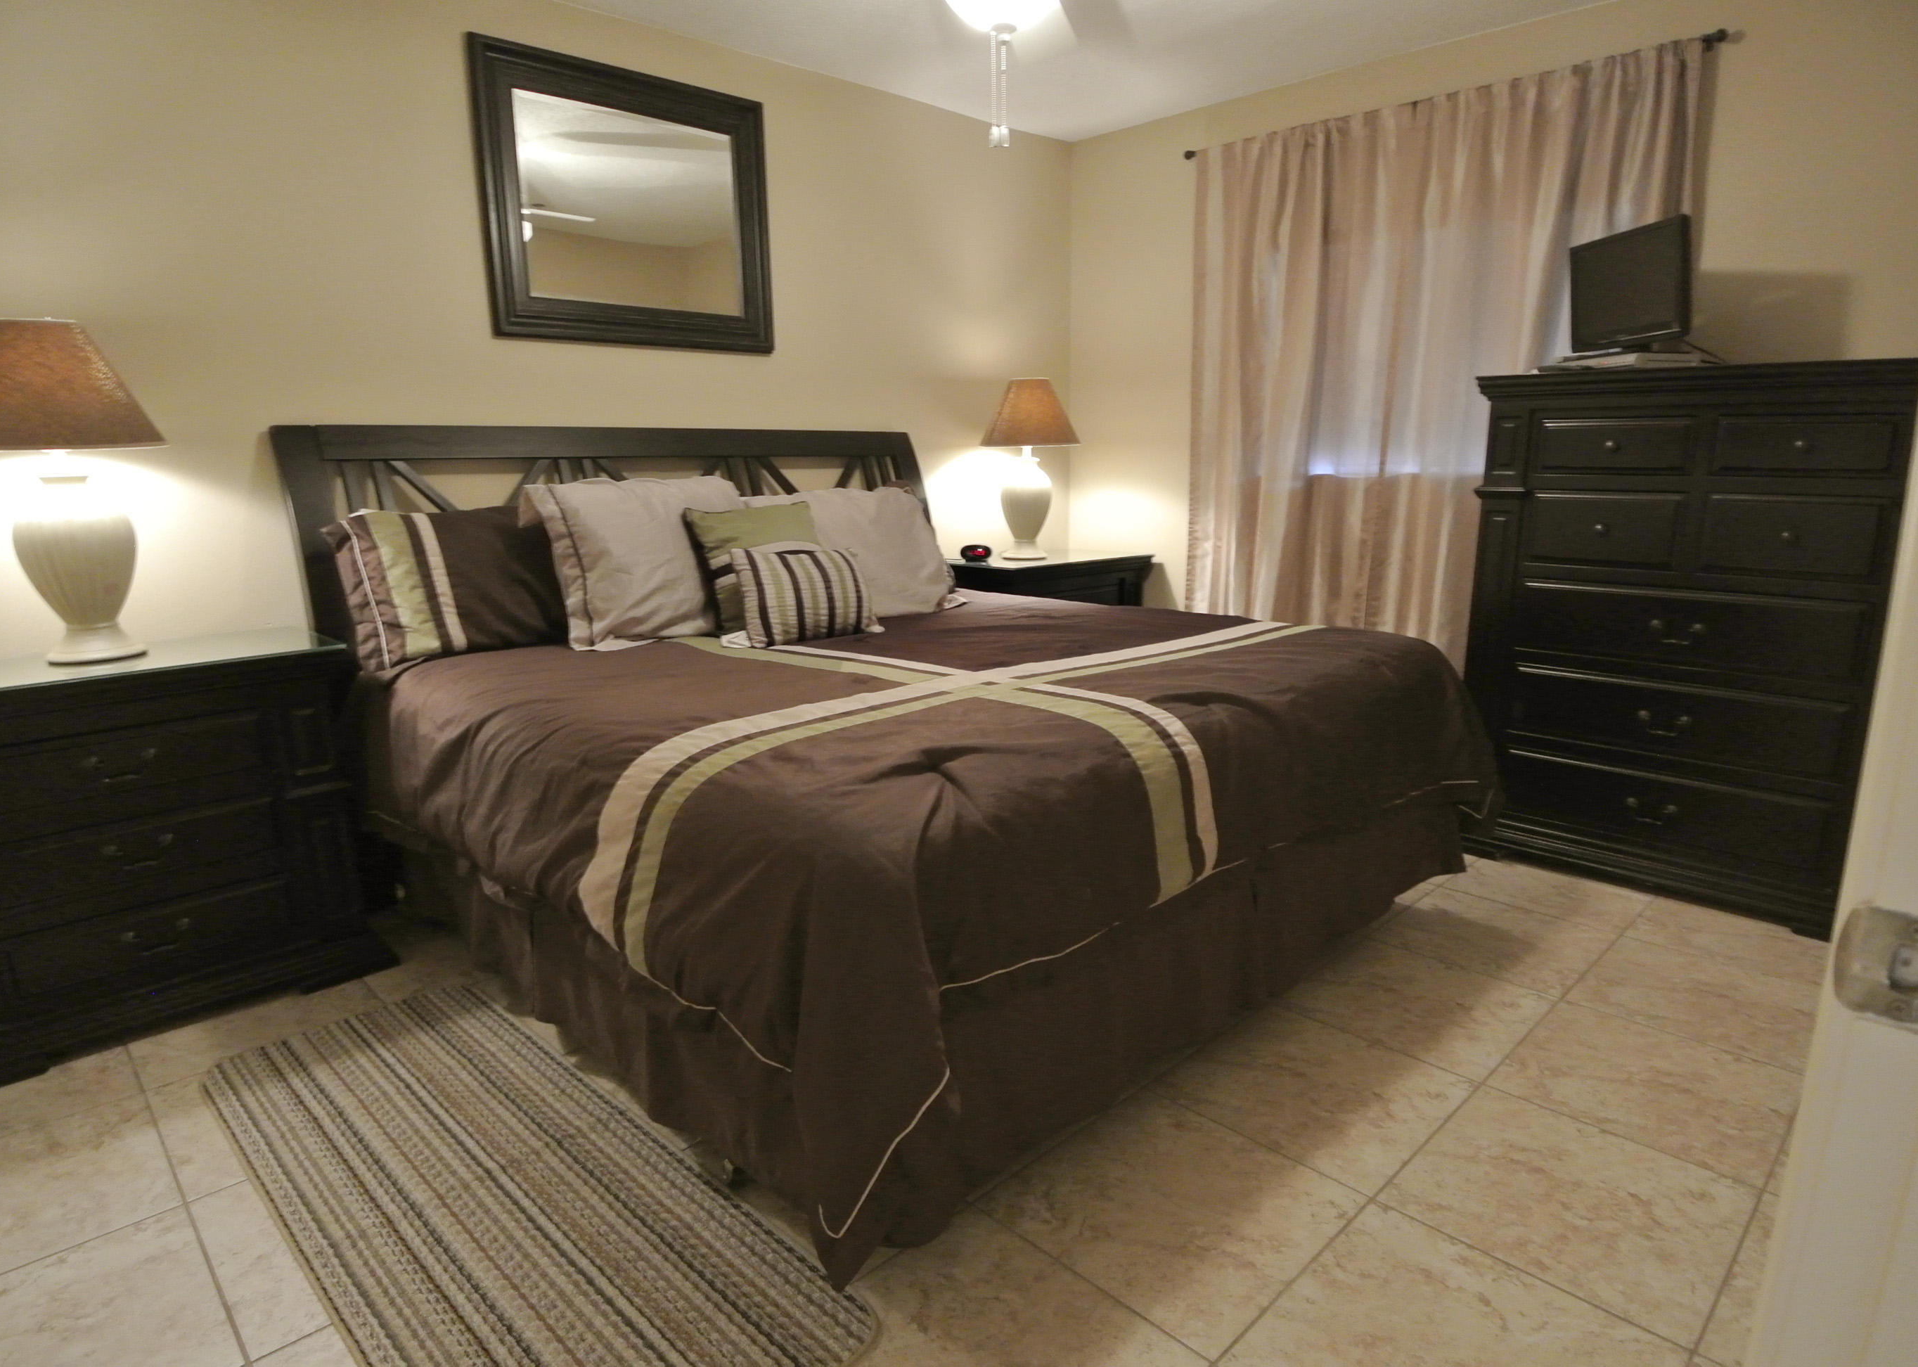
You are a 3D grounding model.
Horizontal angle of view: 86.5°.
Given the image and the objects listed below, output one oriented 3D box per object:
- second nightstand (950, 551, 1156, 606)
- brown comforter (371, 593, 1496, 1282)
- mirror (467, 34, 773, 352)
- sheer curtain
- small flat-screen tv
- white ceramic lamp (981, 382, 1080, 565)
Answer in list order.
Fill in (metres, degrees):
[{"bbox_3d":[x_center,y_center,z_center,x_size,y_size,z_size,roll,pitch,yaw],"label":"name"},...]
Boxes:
[{"bbox_3d":[0.311,-0.100,3.811,0.675,0.736,0.440,-13,18,-42],"label":"second nightstand"},{"bbox_3d":[-0.072,0.182,2.645,2.093,0.628,1.863,-13,18,-42],"label":"brown comforter"},{"bbox_3d":[-0.972,-1.421,3.084,0.917,0.763,0.050,-13,18,-42],"label":"mirror"},{"bbox_3d":[1.432,-0.825,3.499,0.120,2.084,1.582,-13,18,-42],"label":"sheer curtain"},{"bbox_3d":[1.722,-1.022,2.620,0.100,0.305,0.430,0,13,2],"label":"small flat-screen tv"},{"bbox_3d":[0.244,-0.779,3.718,0.366,0.630,0.366,0,13,0],"label":"white ceramic lamp"}]

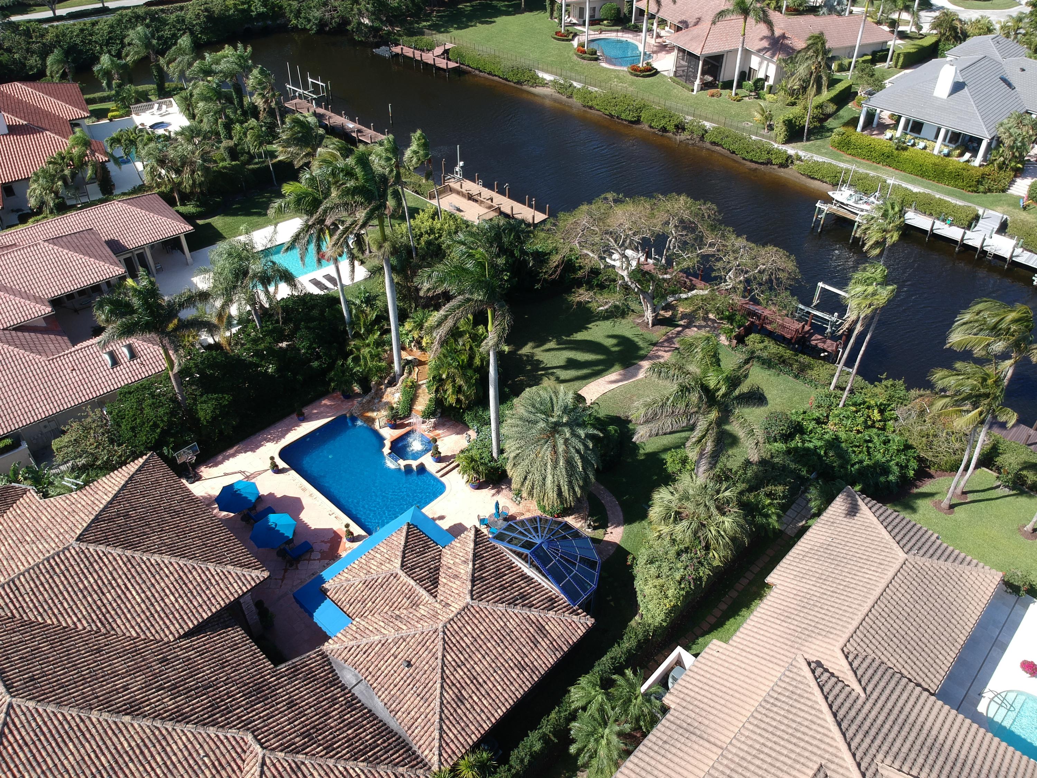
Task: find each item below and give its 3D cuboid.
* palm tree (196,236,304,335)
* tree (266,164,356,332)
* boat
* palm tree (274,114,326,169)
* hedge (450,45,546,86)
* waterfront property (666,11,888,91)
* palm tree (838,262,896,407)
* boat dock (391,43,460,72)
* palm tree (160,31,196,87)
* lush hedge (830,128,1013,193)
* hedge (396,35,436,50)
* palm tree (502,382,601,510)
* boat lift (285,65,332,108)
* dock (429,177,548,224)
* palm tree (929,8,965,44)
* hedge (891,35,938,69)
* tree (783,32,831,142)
[{"bbox_3d":[-20.300,-7.786,58.194,7.530,8.910,6.500,0,39,0],"label":"palm tree"},{"bbox_3d":[-14.412,-9.313,55.049,6.200,15.230,5.600,0,39,0],"label":"tree"},{"bbox_3d":[33.528,-18.680,75.023,2.200,1.600,5.900,-32,50,-33],"label":"boat"},{"bbox_3d":[-21.983,-23.841,77.662,5.000,8.900,5.000,0,39,0],"label":"palm tree"},{"bbox_3d":[-3.771,-52.005,120.798,2.800,2.000,21.600,-30,48,-32],"label":"hedge"},{"bbox_3d":[39.587,-53.051,114.716,34.000,7.000,20.000,-15,41,-17],"label":"waterfront property"},{"bbox_3d":[22.787,-3.813,51.411,3.800,10.800,3.600,0,39,0],"label":"palm tree"},{"bbox_3d":[-12.675,-52.168,116.362,13.400,2.100,7.400,32,49,31],"label":"boat dock"},{"bbox_3d":[-48.053,-46.527,107.018,5.270,7.750,4.600,0,39,0],"label":"palm tree"},{"bbox_3d":[45.693,-26.686,87.279,4.800,1.500,20.300,-30,48,-32],"label":"lush hedge"},{"bbox_3d":[-17.406,-59.054,127.542,7.000,2.400,2.400,30,48,32],"label":"hedge"},{"bbox_3d":[2.069,3.542,45.188,5.900,6.900,5.900,1,40,0],"label":"palm tree"},{"bbox_3d":[-27.784,-40.848,100.317,6.000,4.800,4.200,32,49,31],"label":"boat lift"},{"bbox_3d":[-3.776,-19.112,77.086,13.100,2.000,6.200,32,49,31],"label":"dock"},{"bbox_3d":[69.298,-58.128,121.447,5.200,6.200,5.200,0,39,0],"label":"palm tree"},{"bbox_3d":[62.616,-52.903,118.076,12.000,2.400,2.000,-32,49,-33],"label":"hedge"},{"bbox_3d":[34.176,-35.505,88.955,5.600,12.400,5.200,0,39,0],"label":"tree"}]

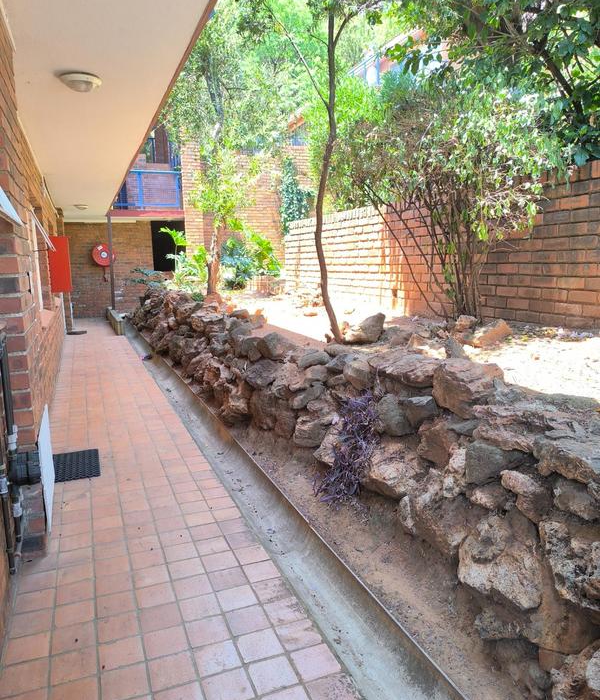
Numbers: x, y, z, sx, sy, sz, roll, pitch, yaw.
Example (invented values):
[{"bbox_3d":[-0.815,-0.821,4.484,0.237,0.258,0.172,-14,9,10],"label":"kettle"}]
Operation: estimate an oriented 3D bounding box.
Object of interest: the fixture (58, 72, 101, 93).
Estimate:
[{"bbox_3d":[-1.359,-1.641,3.303,0.248,0.070,0.248,-4,10,-22],"label":"fixture"}]

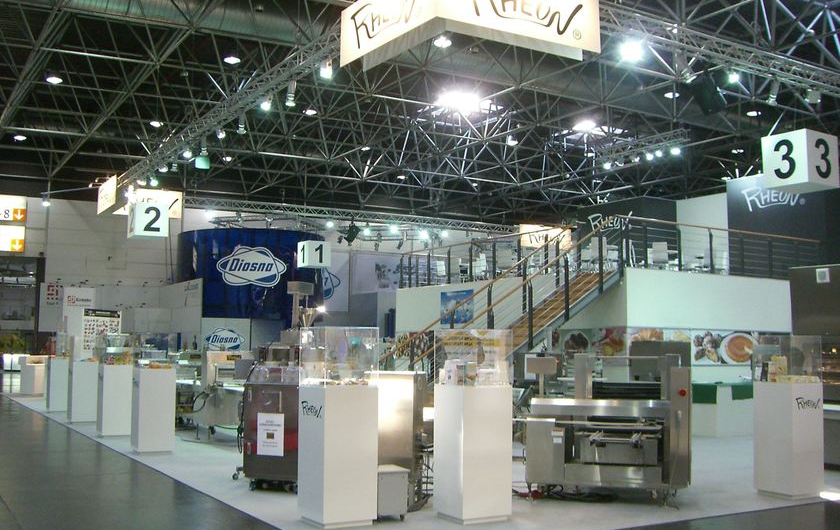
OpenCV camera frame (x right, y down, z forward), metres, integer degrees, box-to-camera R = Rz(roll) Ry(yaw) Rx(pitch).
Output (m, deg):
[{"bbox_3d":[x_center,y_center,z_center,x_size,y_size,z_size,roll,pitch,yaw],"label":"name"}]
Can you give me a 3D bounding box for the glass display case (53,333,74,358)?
[{"bbox_3d":[-7.787,1.791,20.077,0.498,0.496,0.498,3,-6,-29],"label":"glass display case"}]

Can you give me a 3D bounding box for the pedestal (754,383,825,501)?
[{"bbox_3d":[3.819,1.797,9.566,0.498,1.150,0.498,3,-6,-31],"label":"pedestal"}]

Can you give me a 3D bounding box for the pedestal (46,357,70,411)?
[{"bbox_3d":[-7.793,2.611,20.006,0.498,1.150,0.498,3,-6,-29],"label":"pedestal"}]

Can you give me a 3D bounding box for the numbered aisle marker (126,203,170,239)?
[{"bbox_3d":[-6.228,-1.007,21.068,0.750,0.750,0.750,3,-6,-30],"label":"numbered aisle marker"}]

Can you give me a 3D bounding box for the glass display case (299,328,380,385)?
[{"bbox_3d":[-0.697,0.798,7.982,0.498,0.496,0.498,4,-6,-32],"label":"glass display case"}]

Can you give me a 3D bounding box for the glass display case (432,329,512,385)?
[{"bbox_3d":[0.474,0.829,8.238,0.498,0.496,0.498,3,-6,-29],"label":"glass display case"}]

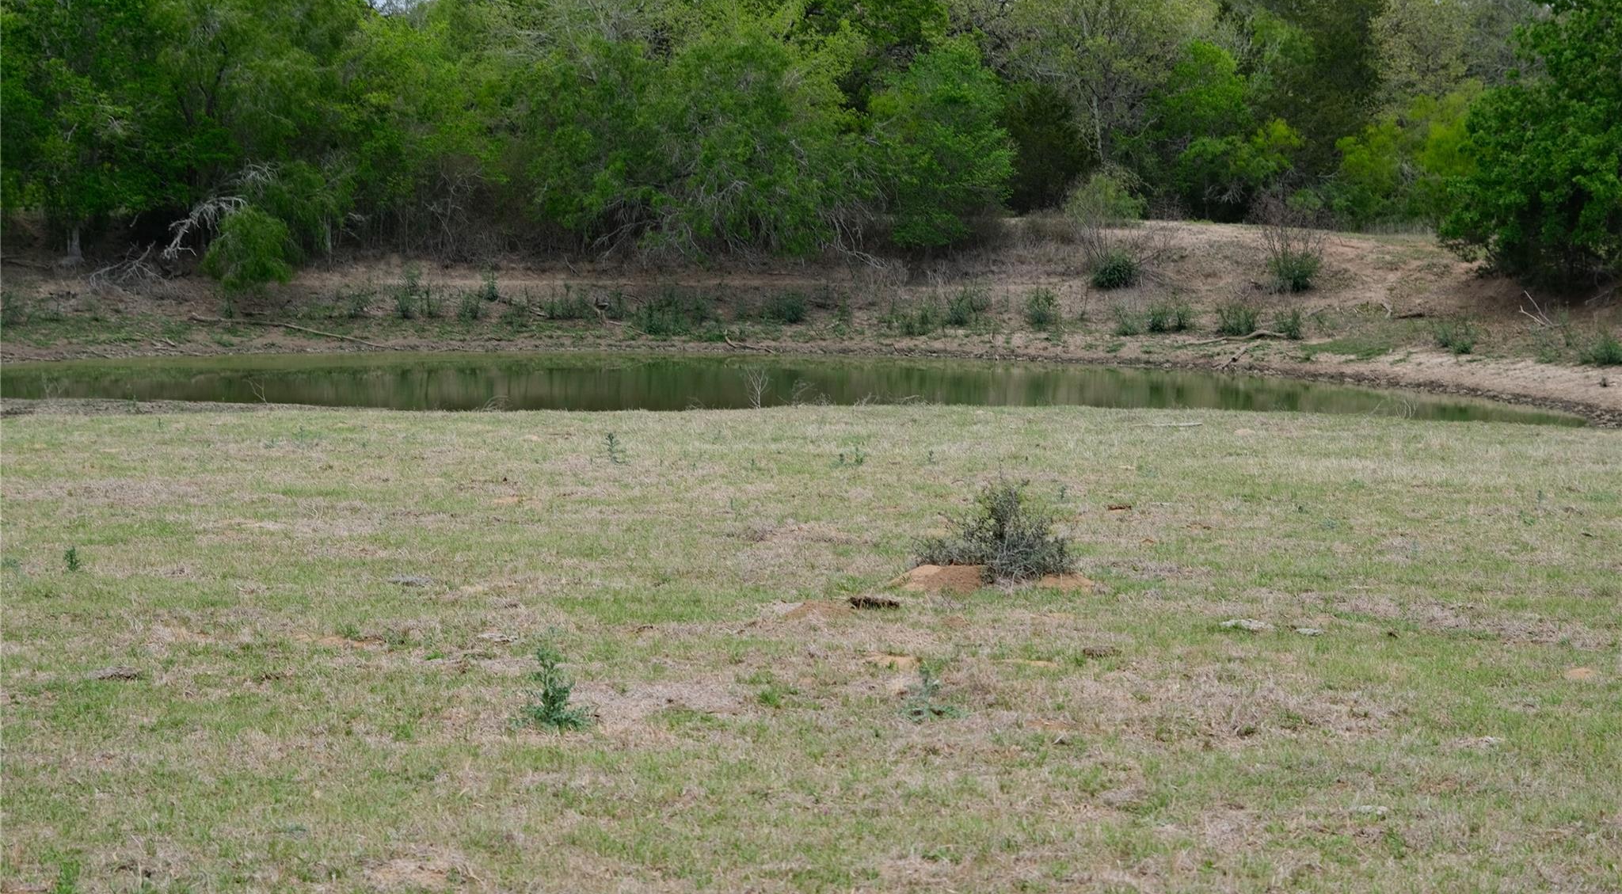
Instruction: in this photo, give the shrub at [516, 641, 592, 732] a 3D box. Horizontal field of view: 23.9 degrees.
[{"bbox_3d":[-0.851,0.795,12.700,0.252,0.276,0.230,0,4,-4],"label":"shrub"}]

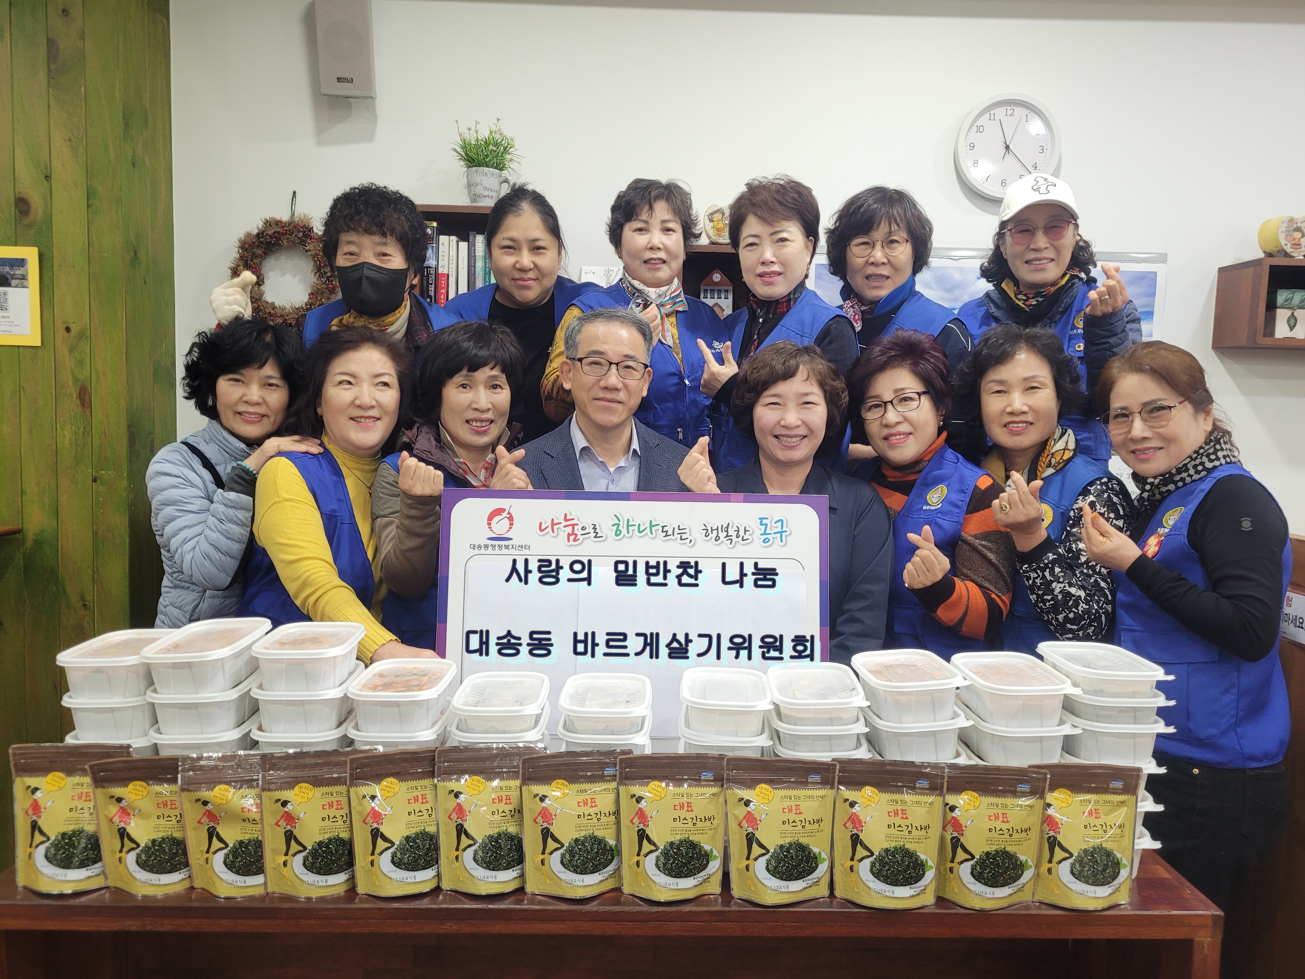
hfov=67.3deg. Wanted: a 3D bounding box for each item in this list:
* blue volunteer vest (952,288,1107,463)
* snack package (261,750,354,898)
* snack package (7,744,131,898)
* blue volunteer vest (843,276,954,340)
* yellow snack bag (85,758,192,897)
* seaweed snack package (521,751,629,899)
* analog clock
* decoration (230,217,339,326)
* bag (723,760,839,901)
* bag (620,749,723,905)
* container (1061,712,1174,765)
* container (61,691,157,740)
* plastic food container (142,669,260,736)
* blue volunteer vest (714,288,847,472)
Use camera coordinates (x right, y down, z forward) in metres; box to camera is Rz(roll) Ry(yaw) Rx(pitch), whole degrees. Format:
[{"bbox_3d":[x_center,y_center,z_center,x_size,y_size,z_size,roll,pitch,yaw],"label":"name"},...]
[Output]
[{"bbox_3d":[0.856,-0.146,2.210,0.410,0.600,0.270,2,5,15],"label":"blue volunteer vest"},{"bbox_3d":[-0.462,0.461,1.360,0.152,0.200,0.055,0,4,-9],"label":"snack package"},{"bbox_3d":[-0.742,0.419,1.259,0.142,0.177,0.050,1,0,-6],"label":"snack package"},{"bbox_3d":[0.487,-0.125,2.050,0.390,0.590,0.260,2,5,14],"label":"blue volunteer vest"},{"bbox_3d":[-0.639,0.428,1.257,0.138,0.178,0.045,0,11,-8],"label":"yellow snack bag"},{"bbox_3d":[-0.100,0.431,1.268,0.142,0.177,0.050,1,0,-7],"label":"seaweed snack package"},{"bbox_3d":[0.990,-0.953,2.730,0.288,0.288,0.045,1,5,-1],"label":"analog clock"},{"bbox_3d":[-0.973,-0.573,2.580,0.285,0.290,0.060,1,4,-1],"label":"decoration"},{"bbox_3d":[0.165,0.436,1.263,0.142,0.177,0.050,1,0,0],"label":"bag"},{"bbox_3d":[0.028,0.435,1.273,0.138,0.186,0.045,1,4,-4],"label":"bag"},{"bbox_3d":[0.626,0.331,1.387,0.130,0.058,0.182,2,5,1],"label":"container"},{"bbox_3d":[-0.746,0.307,1.423,0.131,0.058,0.183,1,5,-2],"label":"container"},{"bbox_3d":[-0.634,0.301,1.423,0.131,0.058,0.183,1,5,-1],"label":"plastic food container"},{"bbox_3d":[0.243,-0.122,1.995,0.350,0.560,0.250,3,5,17],"label":"blue volunteer vest"}]

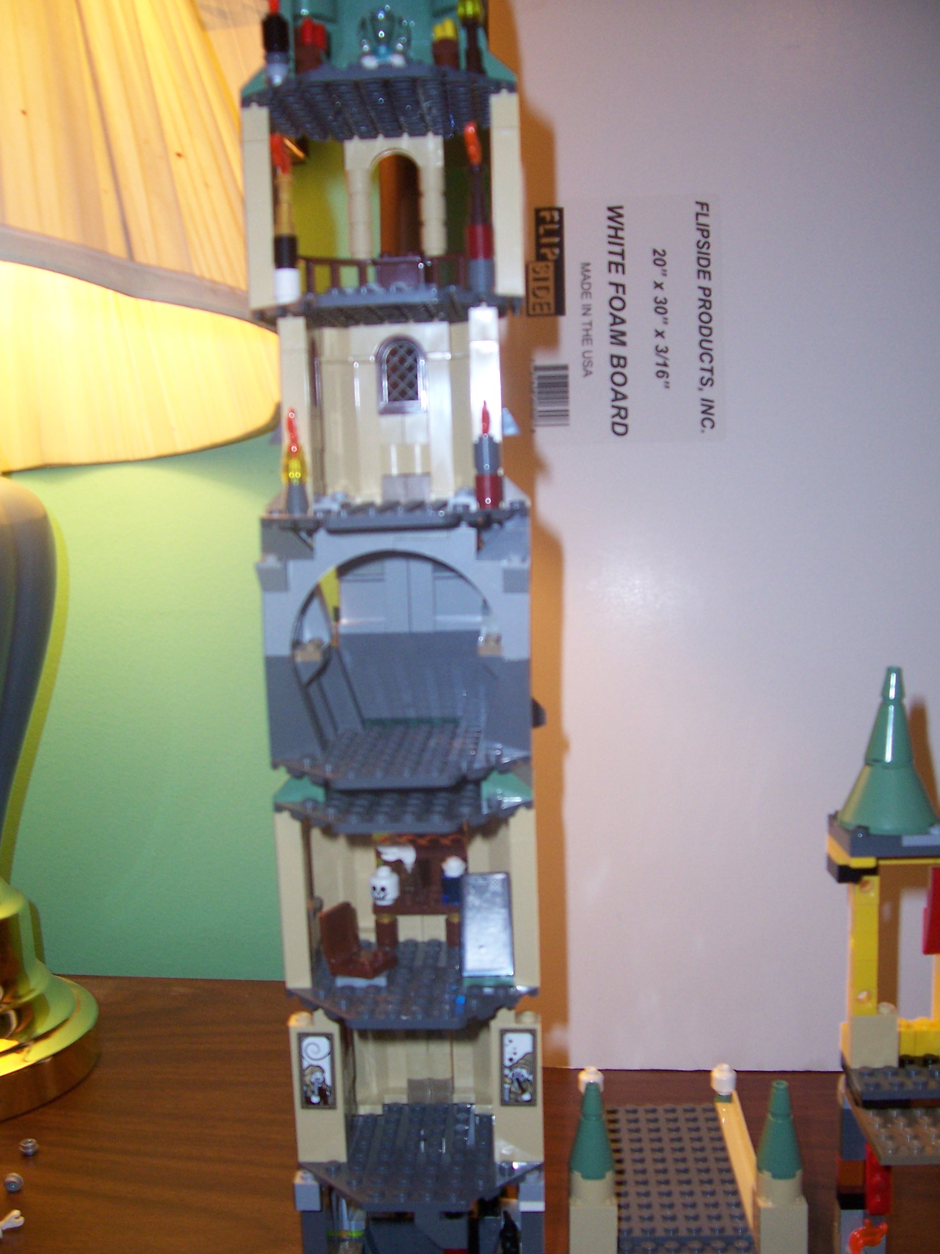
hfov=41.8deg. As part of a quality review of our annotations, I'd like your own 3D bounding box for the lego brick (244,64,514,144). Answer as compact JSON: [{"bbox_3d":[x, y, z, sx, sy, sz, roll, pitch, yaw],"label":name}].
[{"bbox_3d":[-0.026,-0.158,0.372,0.080,0.005,0.080,-2,9,2],"label":"lego brick"}]

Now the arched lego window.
[{"bbox_3d":[-0.022,-0.083,0.404,0.016,0.026,0.008,-1,6,3],"label":"arched lego window"}]

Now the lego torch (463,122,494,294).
[{"bbox_3d":[0.002,-0.121,0.355,0.009,0.049,0.009,-1,6,3],"label":"lego torch"}]

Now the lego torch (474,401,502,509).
[{"bbox_3d":[0.005,-0.050,0.363,0.008,0.031,0.008,-2,8,2],"label":"lego torch"}]

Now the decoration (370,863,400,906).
[{"bbox_3d":[-0.029,0.089,0.422,0.010,0.012,0.010,-2,8,0],"label":"decoration"}]

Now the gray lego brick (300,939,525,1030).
[{"bbox_3d":[-0.018,0.113,0.401,0.079,0.005,0.075,-1,6,3],"label":"gray lego brick"}]

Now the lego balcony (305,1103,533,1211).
[{"bbox_3d":[-0.016,0.174,0.419,0.080,0.005,0.080,-1,7,2],"label":"lego balcony"}]

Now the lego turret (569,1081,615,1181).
[{"bbox_3d":[0.041,0.169,0.417,0.016,0.029,0.016,-1,6,3],"label":"lego turret"}]

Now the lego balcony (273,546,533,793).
[{"bbox_3d":[-0.021,0.010,0.388,0.080,0.068,0.076,-1,6,3],"label":"lego balcony"}]

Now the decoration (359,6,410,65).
[{"bbox_3d":[-0.024,-0.162,0.339,0.015,0.015,0.014,-2,8,2],"label":"decoration"}]

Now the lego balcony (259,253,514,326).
[{"bbox_3d":[-0.024,-0.104,0.377,0.080,0.022,0.075,-1,6,3],"label":"lego balcony"}]

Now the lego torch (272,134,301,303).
[{"bbox_3d":[-0.053,-0.118,0.355,0.009,0.048,0.008,-2,8,2],"label":"lego torch"}]

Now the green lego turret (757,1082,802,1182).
[{"bbox_3d":[0.105,0.169,0.416,0.016,0.029,0.016,-1,6,3],"label":"green lego turret"}]

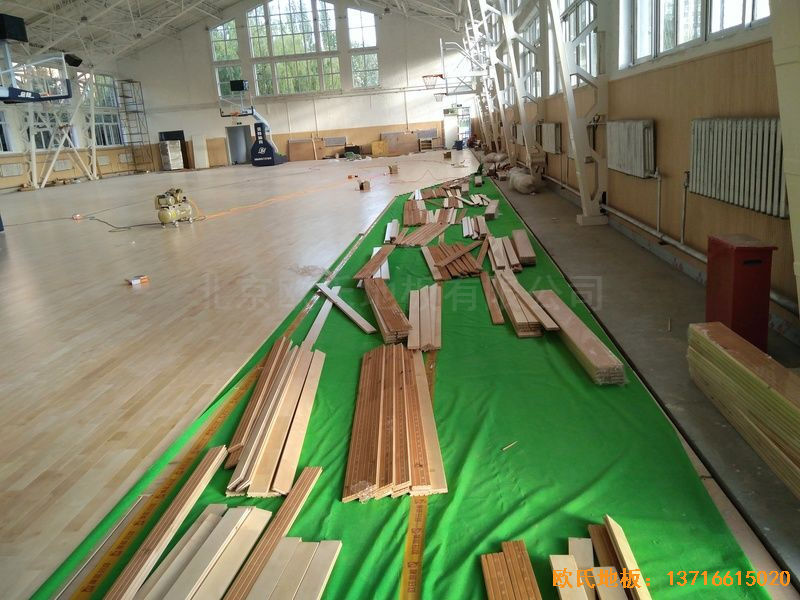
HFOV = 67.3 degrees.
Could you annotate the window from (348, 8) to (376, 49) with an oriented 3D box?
[{"bbox_3d":[-2.301,-16.648,36.854,1.620,2.300,0.150,-2,16,6],"label":"window"}]

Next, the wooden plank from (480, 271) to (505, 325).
[{"bbox_3d":[0.778,-0.044,5.149,0.072,0.022,1.602,-3,16,5],"label":"wooden plank"}]

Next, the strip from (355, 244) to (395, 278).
[{"bbox_3d":[-0.249,-0.432,6.700,0.182,0.030,1.669,-2,16,9],"label":"strip"}]

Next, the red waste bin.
[{"bbox_3d":[2.061,0.012,3.674,0.235,0.761,0.359,-3,16,6],"label":"red waste bin"}]

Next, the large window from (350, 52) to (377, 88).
[{"bbox_3d":[-2.122,-14.258,37.382,1.661,2.021,0.150,-3,16,6],"label":"large window"}]

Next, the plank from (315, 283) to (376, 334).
[{"bbox_3d":[-0.490,0.047,5.139,0.073,0.024,1.701,-10,17,-18],"label":"plank"}]

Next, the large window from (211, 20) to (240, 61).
[{"bbox_3d":[-10.942,-16.199,37.564,1.664,2.281,0.150,-3,16,6],"label":"large window"}]

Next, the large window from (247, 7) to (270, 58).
[{"bbox_3d":[-9.299,-17.644,39.680,1.210,3.155,0.150,-3,16,6],"label":"large window"}]

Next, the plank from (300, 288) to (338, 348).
[{"bbox_3d":[-0.629,0.119,4.977,0.082,0.022,1.700,-4,16,3],"label":"plank"}]

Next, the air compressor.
[{"bbox_3d":[-4.483,-1.849,11.994,0.370,0.710,0.720,0,16,14],"label":"air compressor"}]

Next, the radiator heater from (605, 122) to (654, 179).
[{"bbox_3d":[2.883,-1.934,7.589,0.120,0.620,1.690,-2,16,6],"label":"radiator heater"}]

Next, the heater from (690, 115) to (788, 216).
[{"bbox_3d":[2.487,-1.006,4.364,0.120,0.603,1.610,-3,16,6],"label":"heater"}]

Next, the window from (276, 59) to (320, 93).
[{"bbox_3d":[-6.372,-14.067,37.798,2.715,1.892,0.150,-3,16,6],"label":"window"}]

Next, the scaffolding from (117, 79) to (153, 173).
[{"bbox_3d":[-16.815,-11.024,38.281,0.980,5.600,1.300,-2,16,6],"label":"scaffolding"}]

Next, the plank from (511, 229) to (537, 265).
[{"bbox_3d":[1.562,-0.688,7.636,0.165,0.096,1.790,-2,16,8],"label":"plank"}]

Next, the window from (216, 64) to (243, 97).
[{"bbox_3d":[-10.717,-13.964,38.196,1.609,1.902,0.150,-3,16,6],"label":"window"}]

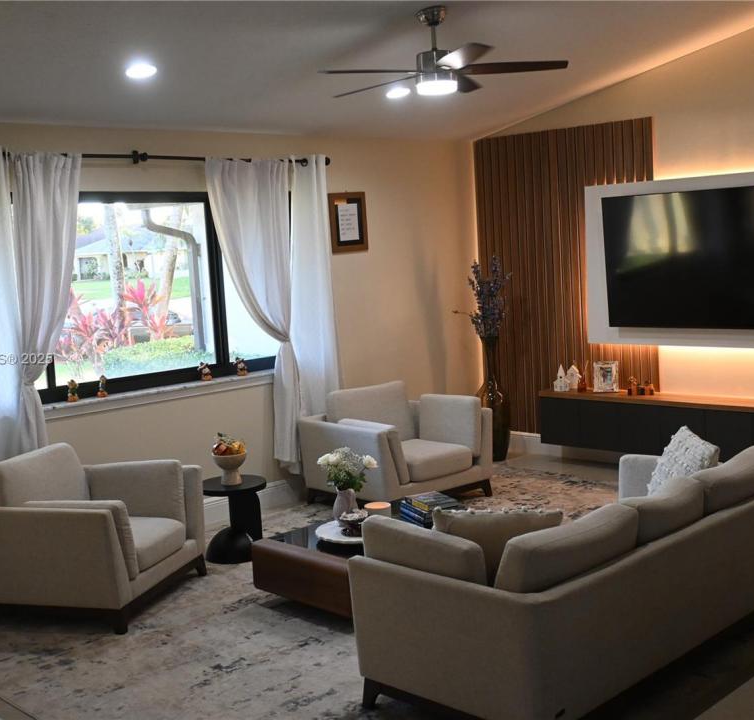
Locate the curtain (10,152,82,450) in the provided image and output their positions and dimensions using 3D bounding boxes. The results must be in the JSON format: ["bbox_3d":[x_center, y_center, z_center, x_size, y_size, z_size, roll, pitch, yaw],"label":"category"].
[{"bbox_3d":[-1.770,-0.125,5.730,0.445,2.050,0.140,-9,9,-43],"label":"curtain"}]

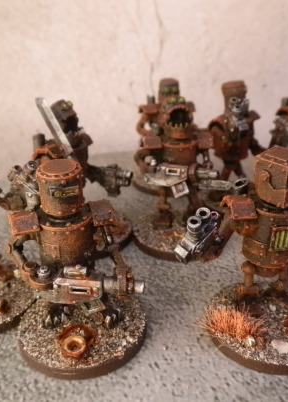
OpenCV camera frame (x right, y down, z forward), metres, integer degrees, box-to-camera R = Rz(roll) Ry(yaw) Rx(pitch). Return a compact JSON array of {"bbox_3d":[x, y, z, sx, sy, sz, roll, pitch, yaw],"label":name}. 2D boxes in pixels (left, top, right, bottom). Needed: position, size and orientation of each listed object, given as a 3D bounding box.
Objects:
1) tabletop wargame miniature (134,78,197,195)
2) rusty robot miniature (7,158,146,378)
[{"bbox_3d":[0.012,-0.028,0.178,0.031,0.044,0.031,-4,25,-7],"label":"tabletop wargame miniature"},{"bbox_3d":[-0.014,0.011,0.096,0.031,0.044,0.031,-5,25,-11],"label":"rusty robot miniature"}]

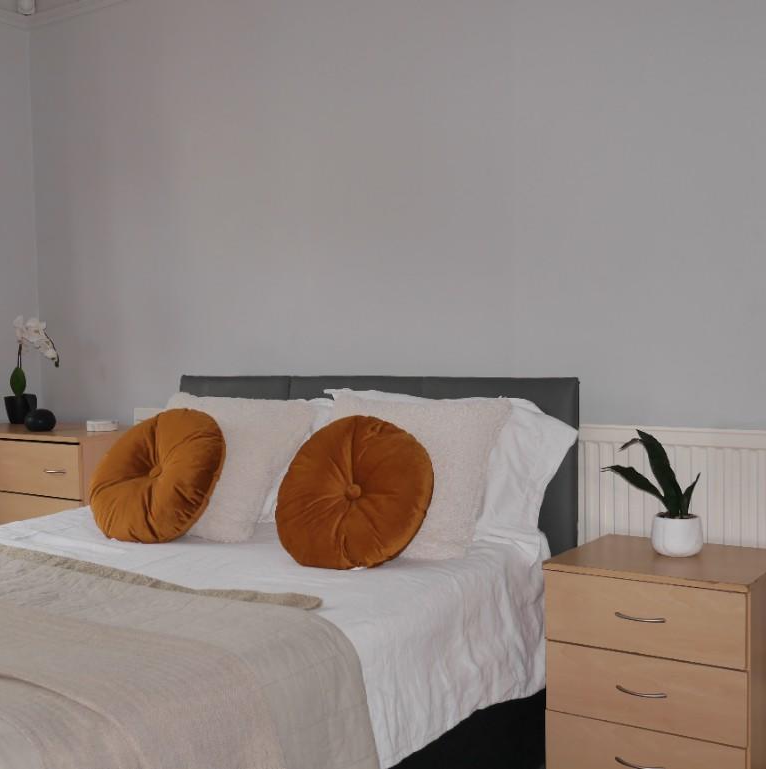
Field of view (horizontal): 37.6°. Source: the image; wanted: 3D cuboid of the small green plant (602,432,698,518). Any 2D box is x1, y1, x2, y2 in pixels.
[{"bbox_3d":[0.624,0.209,2.624,0.221,0.209,0.130,0,3,15],"label":"small green plant"}]

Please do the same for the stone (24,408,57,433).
[{"bbox_3d":[-1.134,0.118,3.724,0.104,0.075,0.101,1,4,36],"label":"stone"}]

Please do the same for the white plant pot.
[{"bbox_3d":[0.685,0.349,2.616,0.119,0.084,0.119,-1,3,0],"label":"white plant pot"}]

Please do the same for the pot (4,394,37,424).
[{"bbox_3d":[-1.315,0.092,4.071,0.117,0.099,0.117,-1,3,0],"label":"pot"}]

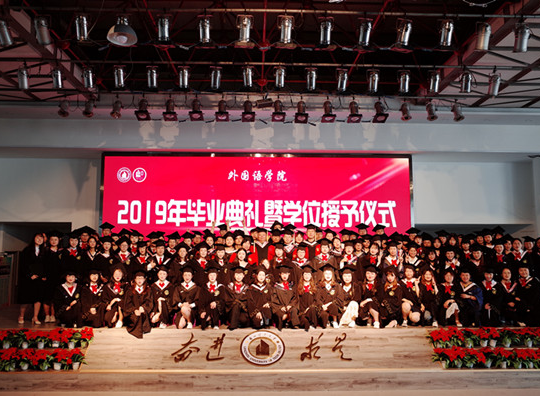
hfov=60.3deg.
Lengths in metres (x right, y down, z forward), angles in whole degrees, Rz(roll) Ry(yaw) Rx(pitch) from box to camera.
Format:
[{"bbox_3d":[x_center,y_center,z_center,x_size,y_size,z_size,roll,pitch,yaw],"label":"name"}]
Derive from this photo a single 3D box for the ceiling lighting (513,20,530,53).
[{"bbox_3d":[4.533,-2.909,8.395,0.300,0.480,0.330,0,-6,-2],"label":"ceiling lighting"}]

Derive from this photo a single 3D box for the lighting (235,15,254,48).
[{"bbox_3d":[-0.336,-2.211,6.192,0.260,0.420,0.280,0,-6,-1],"label":"lighting"}]

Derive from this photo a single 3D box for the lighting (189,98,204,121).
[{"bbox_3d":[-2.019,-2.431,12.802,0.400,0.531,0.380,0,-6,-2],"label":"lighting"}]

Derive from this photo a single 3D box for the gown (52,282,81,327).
[{"bbox_3d":[-3.684,1.927,8.500,0.520,0.760,0.580,1,-6,-11],"label":"gown"}]

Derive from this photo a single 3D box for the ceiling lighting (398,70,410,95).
[{"bbox_3d":[2.657,-2.281,9.200,0.230,0.430,0.250,0,-6,0],"label":"ceiling lighting"}]

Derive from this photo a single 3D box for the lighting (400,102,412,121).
[{"bbox_3d":[2.698,-1.710,9.194,0.200,0.330,0.260,0,-6,-2],"label":"lighting"}]

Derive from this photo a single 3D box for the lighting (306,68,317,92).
[{"bbox_3d":[0.711,-2.012,7.975,0.180,0.320,0.230,0,-6,0],"label":"lighting"}]

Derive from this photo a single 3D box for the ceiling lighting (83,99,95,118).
[{"bbox_3d":[-3.519,-1.735,9.019,0.200,0.340,0.260,0,-6,-2],"label":"ceiling lighting"}]

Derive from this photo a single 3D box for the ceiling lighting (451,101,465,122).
[{"bbox_3d":[3.717,-1.715,9.223,0.220,0.360,0.270,0,-6,-2],"label":"ceiling lighting"}]

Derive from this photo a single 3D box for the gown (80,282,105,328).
[{"bbox_3d":[-3.080,1.857,8.102,0.420,0.760,0.520,1,-6,-9],"label":"gown"}]

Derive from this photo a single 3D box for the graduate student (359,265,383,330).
[{"bbox_3d":[1.835,1.760,8.498,0.430,1.080,0.620,0,-6,-2],"label":"graduate student"}]

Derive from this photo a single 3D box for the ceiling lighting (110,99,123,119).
[{"bbox_3d":[-4.092,-2.385,12.411,0.310,0.450,0.340,0,-6,-2],"label":"ceiling lighting"}]

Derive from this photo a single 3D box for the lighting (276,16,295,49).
[{"bbox_3d":[0.237,-2.573,7.200,0.280,0.470,0.270,0,-6,0],"label":"lighting"}]

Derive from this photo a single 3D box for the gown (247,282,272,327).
[{"bbox_3d":[-0.193,1.943,8.563,0.460,0.776,0.600,0,-6,-3],"label":"gown"}]

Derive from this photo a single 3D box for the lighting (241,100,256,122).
[{"bbox_3d":[-0.438,-1.760,9.480,0.290,0.350,0.270,0,-6,0],"label":"lighting"}]

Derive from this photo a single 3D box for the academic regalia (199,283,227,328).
[{"bbox_3d":[-1.000,1.872,8.174,0.470,0.760,0.550,0,-6,-4],"label":"academic regalia"}]

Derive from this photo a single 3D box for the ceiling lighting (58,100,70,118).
[{"bbox_3d":[-4.106,-1.767,9.299,0.200,0.330,0.220,-1,-6,9],"label":"ceiling lighting"}]

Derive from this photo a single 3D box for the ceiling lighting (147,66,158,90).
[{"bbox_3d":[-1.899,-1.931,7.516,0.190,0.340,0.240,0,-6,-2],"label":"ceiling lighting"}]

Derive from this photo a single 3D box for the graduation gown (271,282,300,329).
[{"bbox_3d":[0.258,1.824,8.050,0.540,0.820,0.580,0,-6,-1],"label":"graduation gown"}]

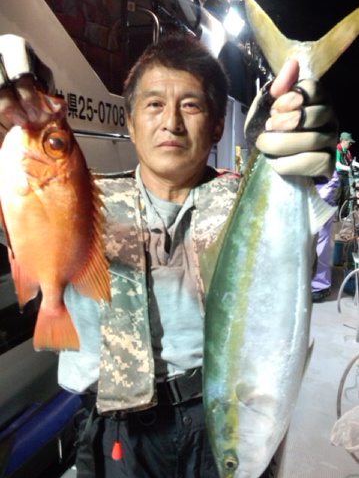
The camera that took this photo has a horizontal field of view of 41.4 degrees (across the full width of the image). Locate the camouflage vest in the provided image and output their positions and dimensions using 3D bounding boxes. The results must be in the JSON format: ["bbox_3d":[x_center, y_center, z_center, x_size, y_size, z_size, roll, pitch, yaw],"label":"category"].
[{"bbox_3d":[-0.012,0.092,0.960,0.330,0.455,0.240,0,11,0],"label":"camouflage vest"}]

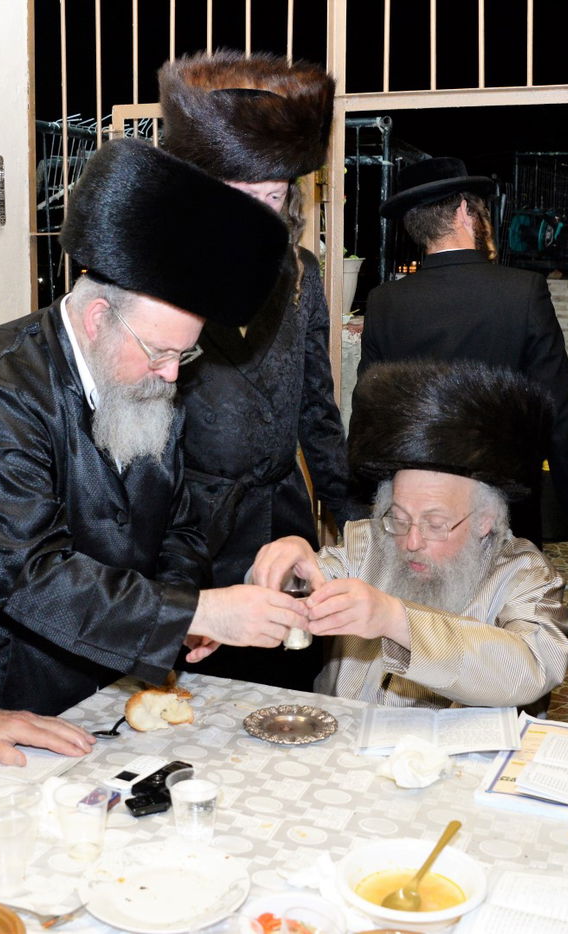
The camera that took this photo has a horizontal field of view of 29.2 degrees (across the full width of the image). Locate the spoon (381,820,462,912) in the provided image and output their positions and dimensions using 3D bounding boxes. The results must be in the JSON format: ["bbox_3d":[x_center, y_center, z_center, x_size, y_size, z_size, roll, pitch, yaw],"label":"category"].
[{"bbox_3d":[0.158,0.440,1.189,0.040,0.025,0.178,7,26,32],"label":"spoon"}]

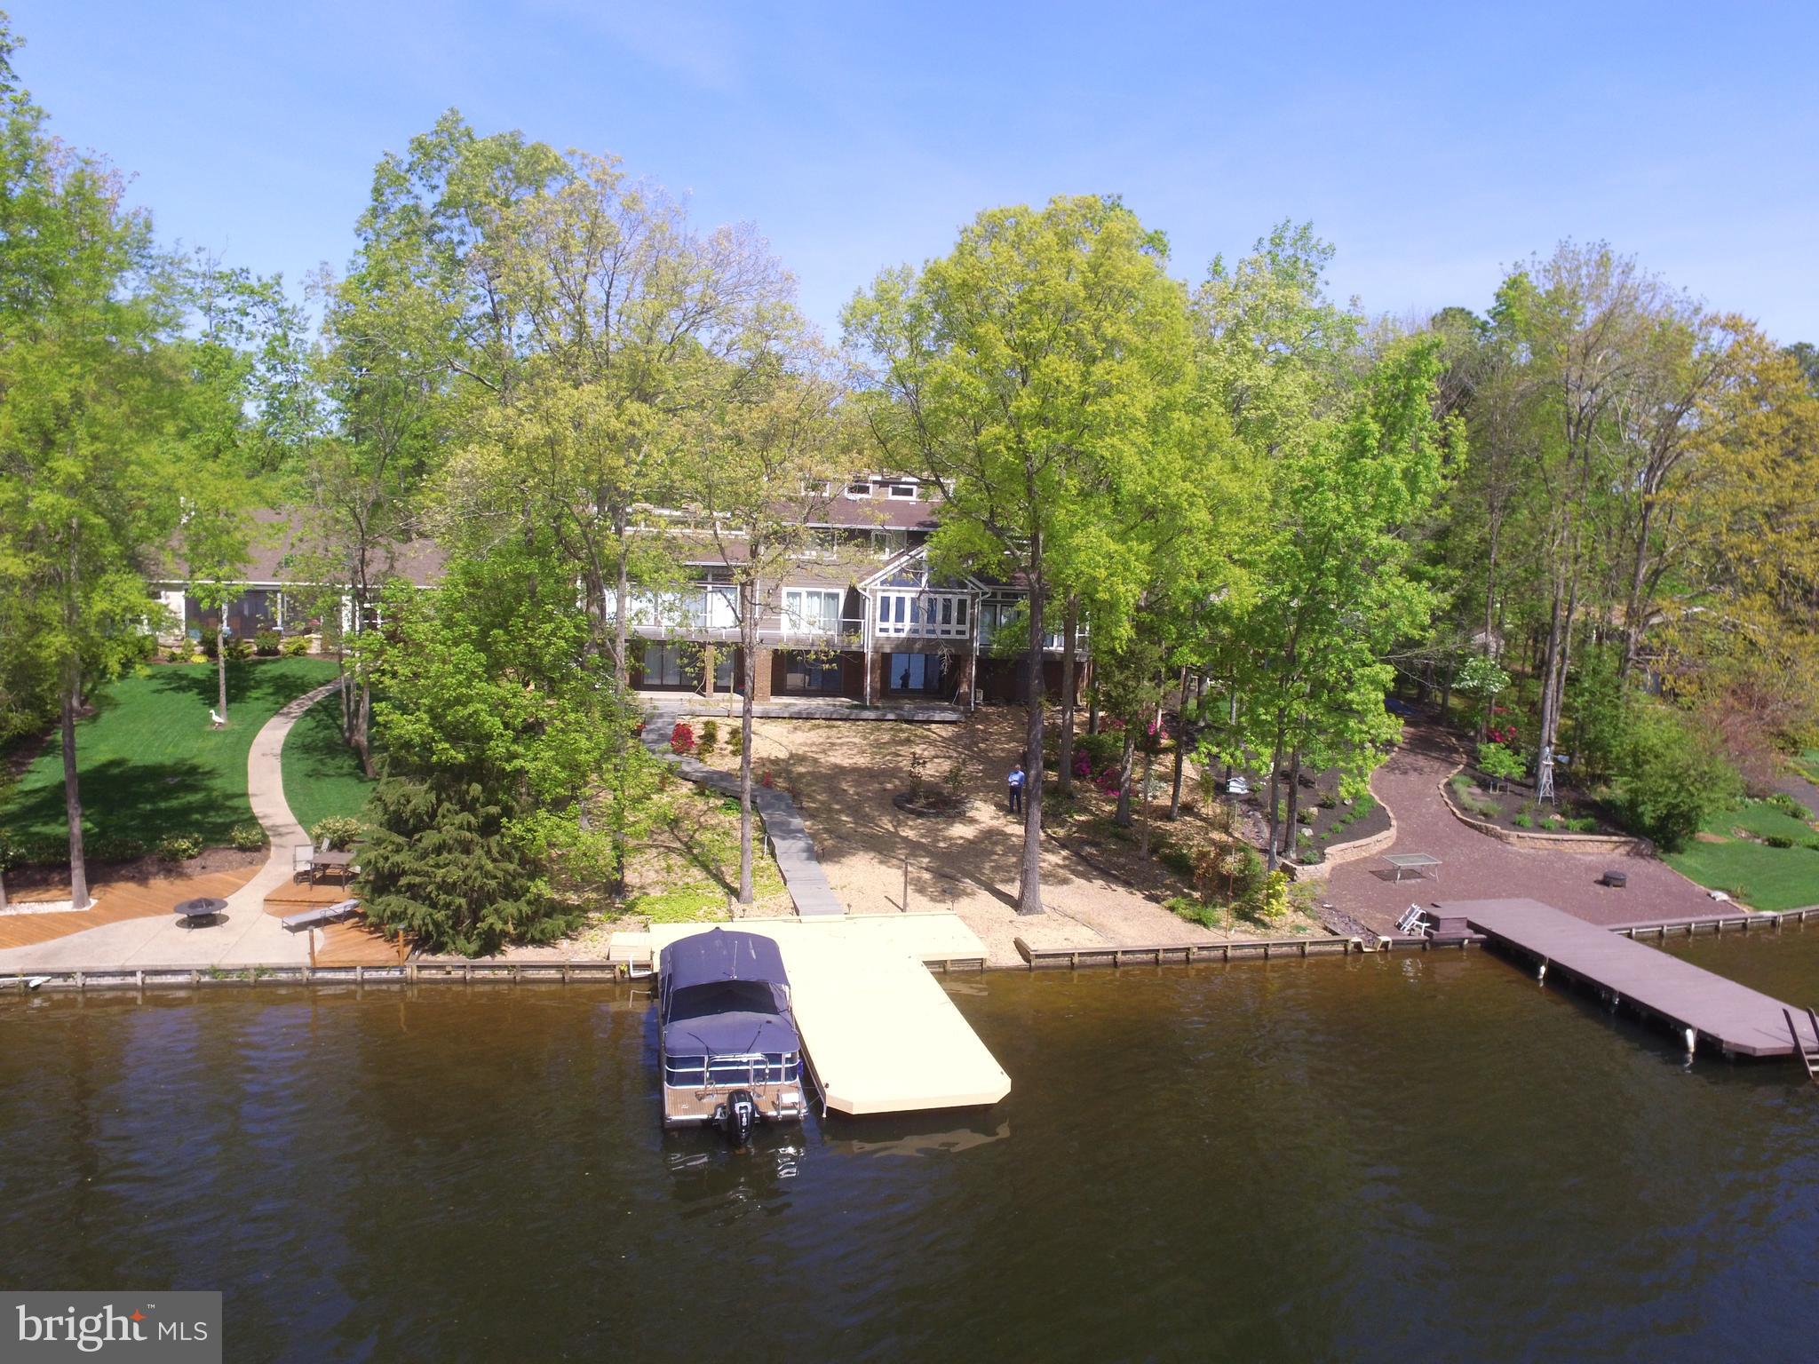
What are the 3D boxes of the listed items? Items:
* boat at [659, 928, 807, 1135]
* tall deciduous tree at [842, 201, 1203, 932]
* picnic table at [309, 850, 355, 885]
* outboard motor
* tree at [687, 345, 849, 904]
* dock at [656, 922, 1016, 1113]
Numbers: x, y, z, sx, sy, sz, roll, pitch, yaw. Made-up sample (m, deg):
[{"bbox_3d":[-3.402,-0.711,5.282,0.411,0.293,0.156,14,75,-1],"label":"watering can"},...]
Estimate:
[{"bbox_3d":[-3.871,6.911,22.227,2.550,2.550,6.100,0,8,-13],"label":"boat"},{"bbox_3d":[3.202,-3.338,28.700,9.500,19.900,9.000,2,8,0],"label":"tall deciduous tree"},{"bbox_3d":[-16.429,5.403,30.030,1.050,0.770,1.000,0,8,-10],"label":"picnic table"},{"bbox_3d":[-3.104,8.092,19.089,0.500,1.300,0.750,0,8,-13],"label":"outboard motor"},{"bbox_3d":[-4.099,-1.426,28.992,4.800,15.600,4.700,2,8,0],"label":"tree"},{"bbox_3d":[-1.496,7.365,24.635,8.592,0.400,10.262,1,6,-16],"label":"dock"}]

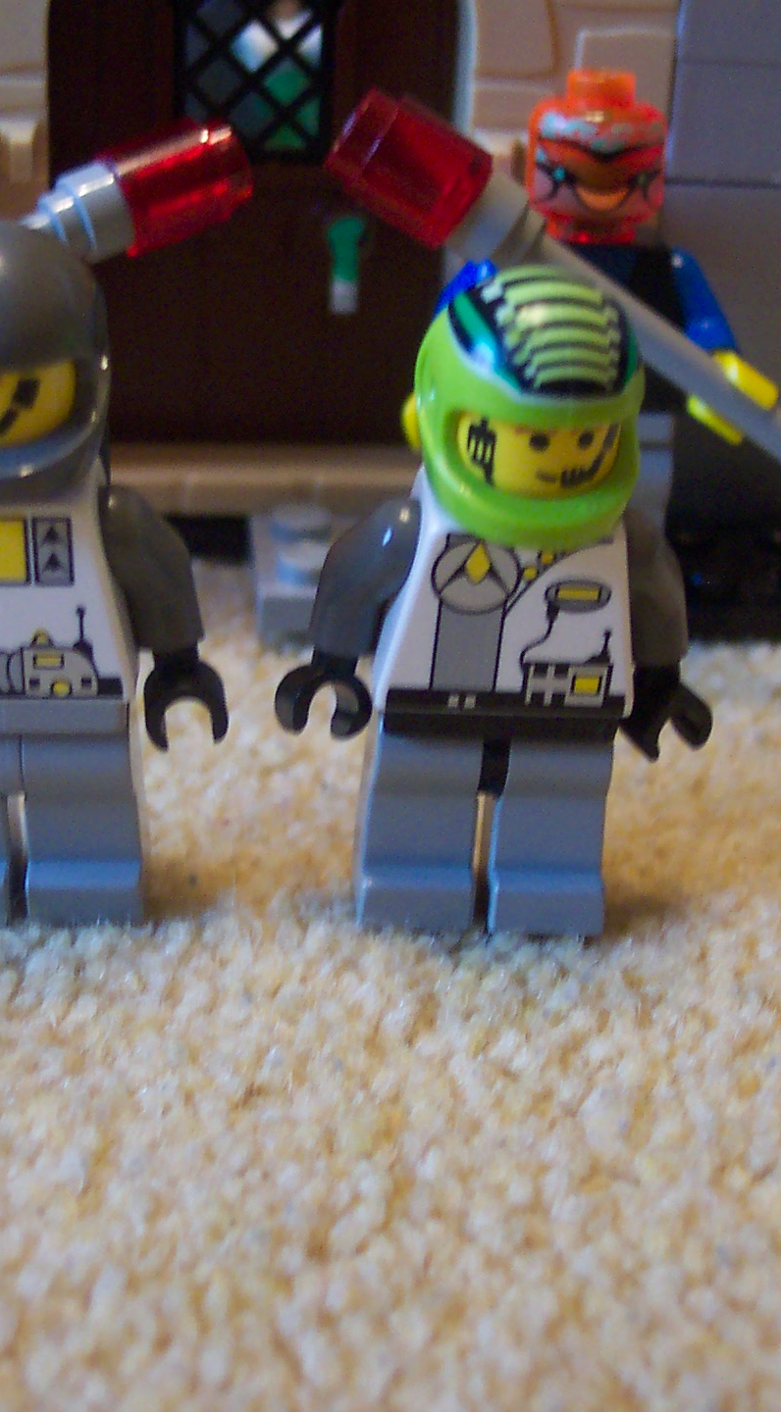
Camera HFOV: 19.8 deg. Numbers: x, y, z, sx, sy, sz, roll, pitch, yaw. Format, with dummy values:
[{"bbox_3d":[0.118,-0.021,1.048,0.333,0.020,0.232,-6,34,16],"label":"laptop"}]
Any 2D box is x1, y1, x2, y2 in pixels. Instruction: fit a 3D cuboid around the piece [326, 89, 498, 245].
[{"bbox_3d":[0.001,-0.039,0.161,0.010,0.008,0.008,33,0,0],"label":"piece"}]

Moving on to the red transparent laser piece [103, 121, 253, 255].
[{"bbox_3d":[-0.016,-0.038,0.166,0.010,0.008,0.008,-20,0,3],"label":"red transparent laser piece"}]

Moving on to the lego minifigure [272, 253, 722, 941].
[{"bbox_3d":[0.007,-0.007,0.138,0.026,0.044,0.017,2,28,-5],"label":"lego minifigure"}]

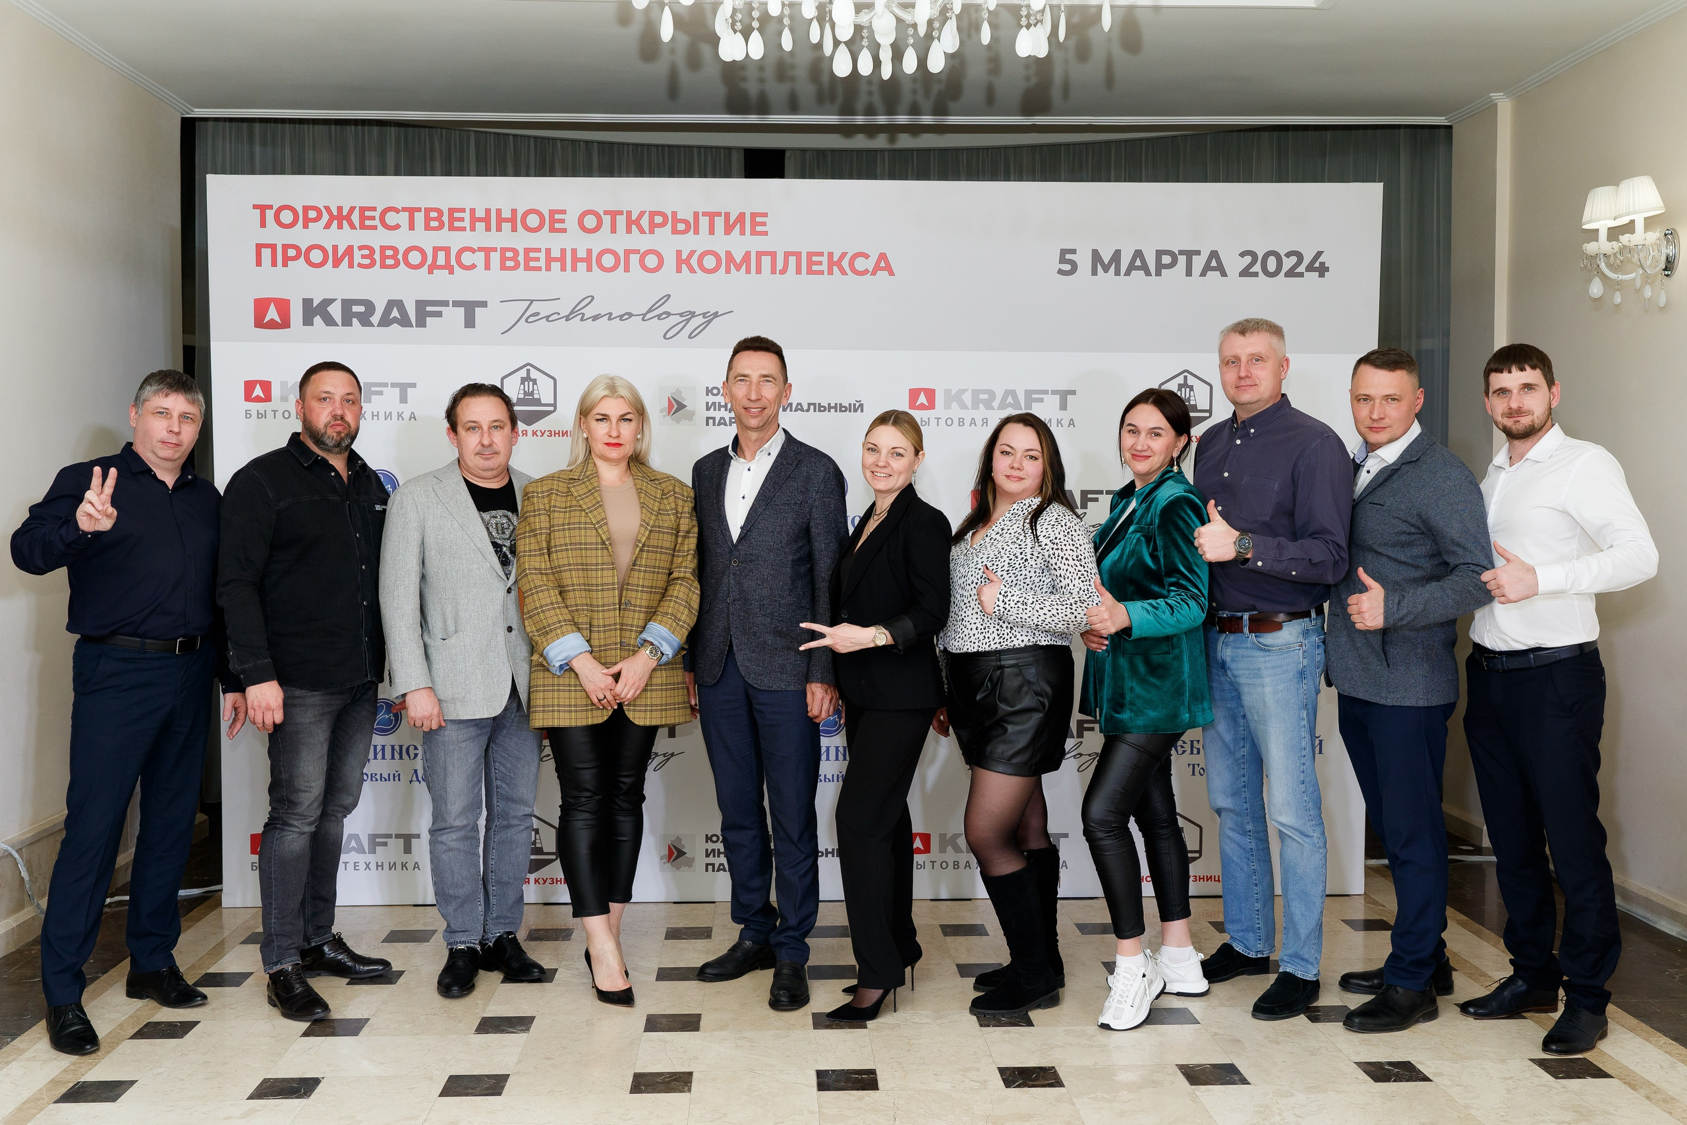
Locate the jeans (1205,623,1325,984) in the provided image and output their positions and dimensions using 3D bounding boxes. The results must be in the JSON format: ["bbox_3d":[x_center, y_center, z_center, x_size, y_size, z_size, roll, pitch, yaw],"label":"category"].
[{"bbox_3d":[1.200,0.656,4.267,0.320,0.980,0.390,-2,3,-40],"label":"jeans"}]

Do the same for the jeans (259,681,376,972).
[{"bbox_3d":[-1.491,0.711,4.251,0.350,0.900,0.390,2,3,38],"label":"jeans"}]

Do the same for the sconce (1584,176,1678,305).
[{"bbox_3d":[2.537,-1.026,4.796,0.240,0.390,0.330,0,3,-2],"label":"sconce"}]

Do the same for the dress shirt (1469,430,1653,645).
[{"bbox_3d":[1.896,-0.066,3.951,0.440,0.590,0.500,-2,3,-32],"label":"dress shirt"}]

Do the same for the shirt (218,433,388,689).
[{"bbox_3d":[-1.509,-0.004,4.187,0.340,0.710,0.500,2,3,40],"label":"shirt"}]

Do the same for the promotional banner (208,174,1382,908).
[{"bbox_3d":[-0.139,-0.064,5.140,3.948,2.462,0.060,0,3,-2],"label":"promotional banner"}]

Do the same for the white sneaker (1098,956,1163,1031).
[{"bbox_3d":[0.788,1.184,4.124,0.115,0.140,0.285,1,3,28],"label":"white sneaker"}]

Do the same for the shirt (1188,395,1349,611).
[{"bbox_3d":[1.202,-0.164,4.209,0.400,0.600,0.510,-2,3,-40],"label":"shirt"}]

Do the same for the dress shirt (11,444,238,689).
[{"bbox_3d":[-1.895,0.005,3.951,0.400,0.660,0.580,2,4,42],"label":"dress shirt"}]

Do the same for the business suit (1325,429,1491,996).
[{"bbox_3d":[1.545,0.388,4.108,0.400,1.480,0.490,-2,3,-34],"label":"business suit"}]

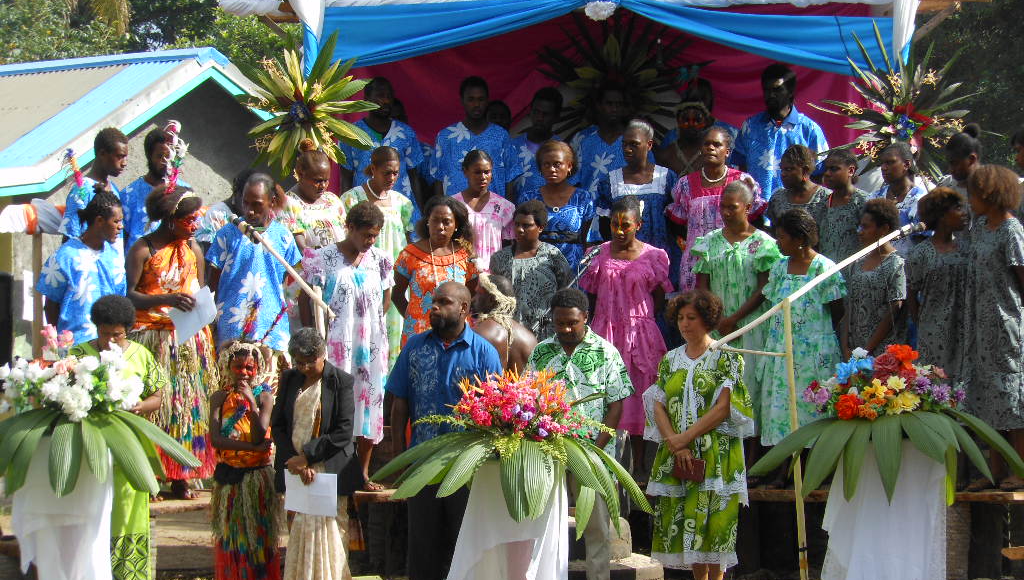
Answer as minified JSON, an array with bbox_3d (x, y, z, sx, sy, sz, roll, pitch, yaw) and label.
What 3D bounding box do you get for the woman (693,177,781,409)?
[{"bbox_3d":[1.243,0.194,23.100,0.480,1.600,0.340,0,0,12],"label":"woman"}]

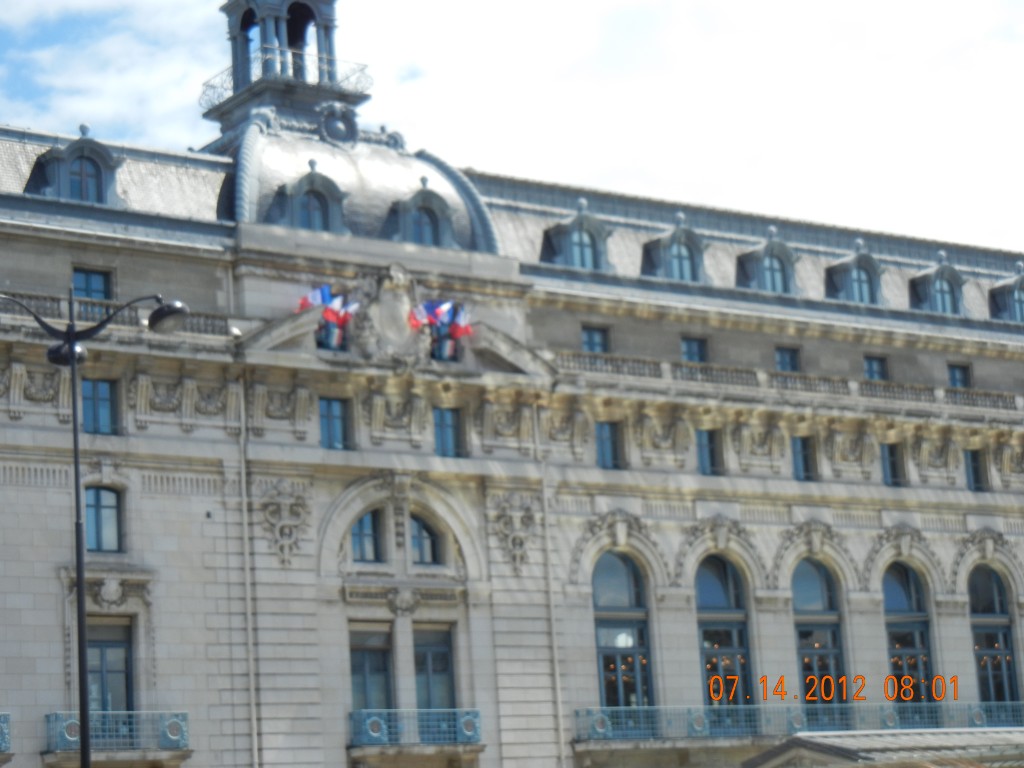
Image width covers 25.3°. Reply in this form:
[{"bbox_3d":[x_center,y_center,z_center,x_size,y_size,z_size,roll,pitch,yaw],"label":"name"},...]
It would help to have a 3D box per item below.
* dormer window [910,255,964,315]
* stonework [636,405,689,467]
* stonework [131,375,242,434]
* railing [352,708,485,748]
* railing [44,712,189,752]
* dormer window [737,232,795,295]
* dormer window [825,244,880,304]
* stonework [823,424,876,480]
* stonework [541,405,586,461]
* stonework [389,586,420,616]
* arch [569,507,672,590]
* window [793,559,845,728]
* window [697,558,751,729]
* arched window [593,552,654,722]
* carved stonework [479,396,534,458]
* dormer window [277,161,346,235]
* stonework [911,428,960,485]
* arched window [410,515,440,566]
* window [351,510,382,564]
[{"bbox_3d":[16.551,-3.871,89.700,2.420,2.574,1.496,5,-15,-35],"label":"dormer window"},{"bbox_3d":[5.128,1.743,76.738,1.900,2.062,0.550,5,-14,-34],"label":"stonework"},{"bbox_3d":[-9.273,0.592,64.631,3.350,1.480,0.500,5,-15,-34],"label":"stonework"},{"bbox_3d":[-2.803,10.379,68.757,4.250,1.041,0.770,5,-14,-34],"label":"railing"},{"bbox_3d":[-10.578,9.318,61.041,3.793,1.000,0.800,5,-15,-34],"label":"railing"},{"bbox_3d":[9.326,-4.487,84.715,2.420,2.574,1.496,5,-15,-35],"label":"dormer window"},{"bbox_3d":[12.795,-4.122,85.767,2.343,2.641,1.200,5,-14,-34],"label":"dormer window"},{"bbox_3d":[11.717,2.382,79.049,1.950,1.800,0.500,5,-15,-34],"label":"stonework"},{"bbox_3d":[1.638,1.639,75.626,1.560,1.754,0.500,5,-15,-35],"label":"stonework"},{"bbox_3d":[-3.274,6.658,69.734,0.950,0.922,0.360,5,-14,-34],"label":"stonework"},{"bbox_3d":[3.780,5.915,82.276,4.700,2.810,0.550,5,-16,-34],"label":"arch"},{"bbox_3d":[10.423,8.788,77.007,2.210,5.912,0.350,5,-15,-34],"label":"window"},{"bbox_3d":[7.844,9.551,84.522,2.750,6.700,0.450,5,-16,-34],"label":"window"},{"bbox_3d":[3.505,8.481,74.616,2.200,5.956,0.350,5,-14,-34],"label":"arched window"},{"bbox_3d":[-0.145,1.485,80.418,1.900,1.980,0.550,5,-16,-34],"label":"carved stonework"},{"bbox_3d":[-6.457,-5.895,72.575,2.384,2.426,1.200,5,-14,-34],"label":"dormer window"},{"bbox_3d":[17.225,2.932,92.398,2.300,2.070,0.550,5,-16,-34],"label":"stonework"},{"bbox_3d":[-2.669,4.874,71.234,1.150,1.651,0.250,5,-14,-34],"label":"arched window"},{"bbox_3d":[-4.957,5.111,76.619,1.370,1.820,0.400,5,-16,-34],"label":"window"}]

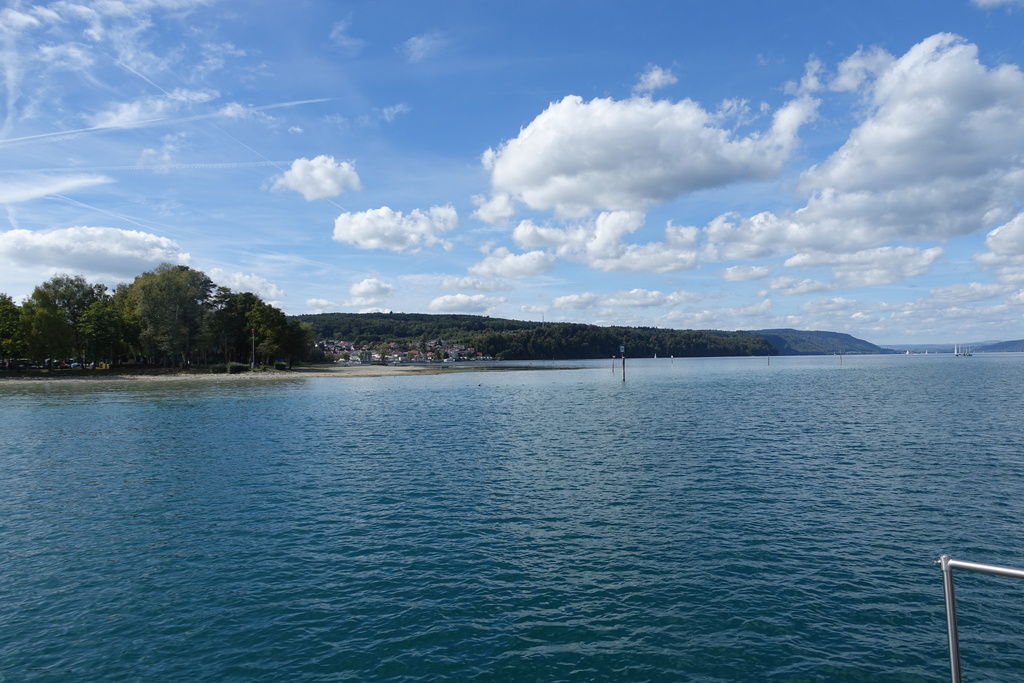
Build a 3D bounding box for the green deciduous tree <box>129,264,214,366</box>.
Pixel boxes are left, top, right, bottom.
[{"bbox_3d":[-56.359,-4.221,113.000,12.800,17.000,12.300,0,-2,-27],"label":"green deciduous tree"}]

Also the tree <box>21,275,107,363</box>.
[{"bbox_3d":[-74.892,-3.340,114.000,12.200,15.800,11.800,0,-2,-33],"label":"tree"}]

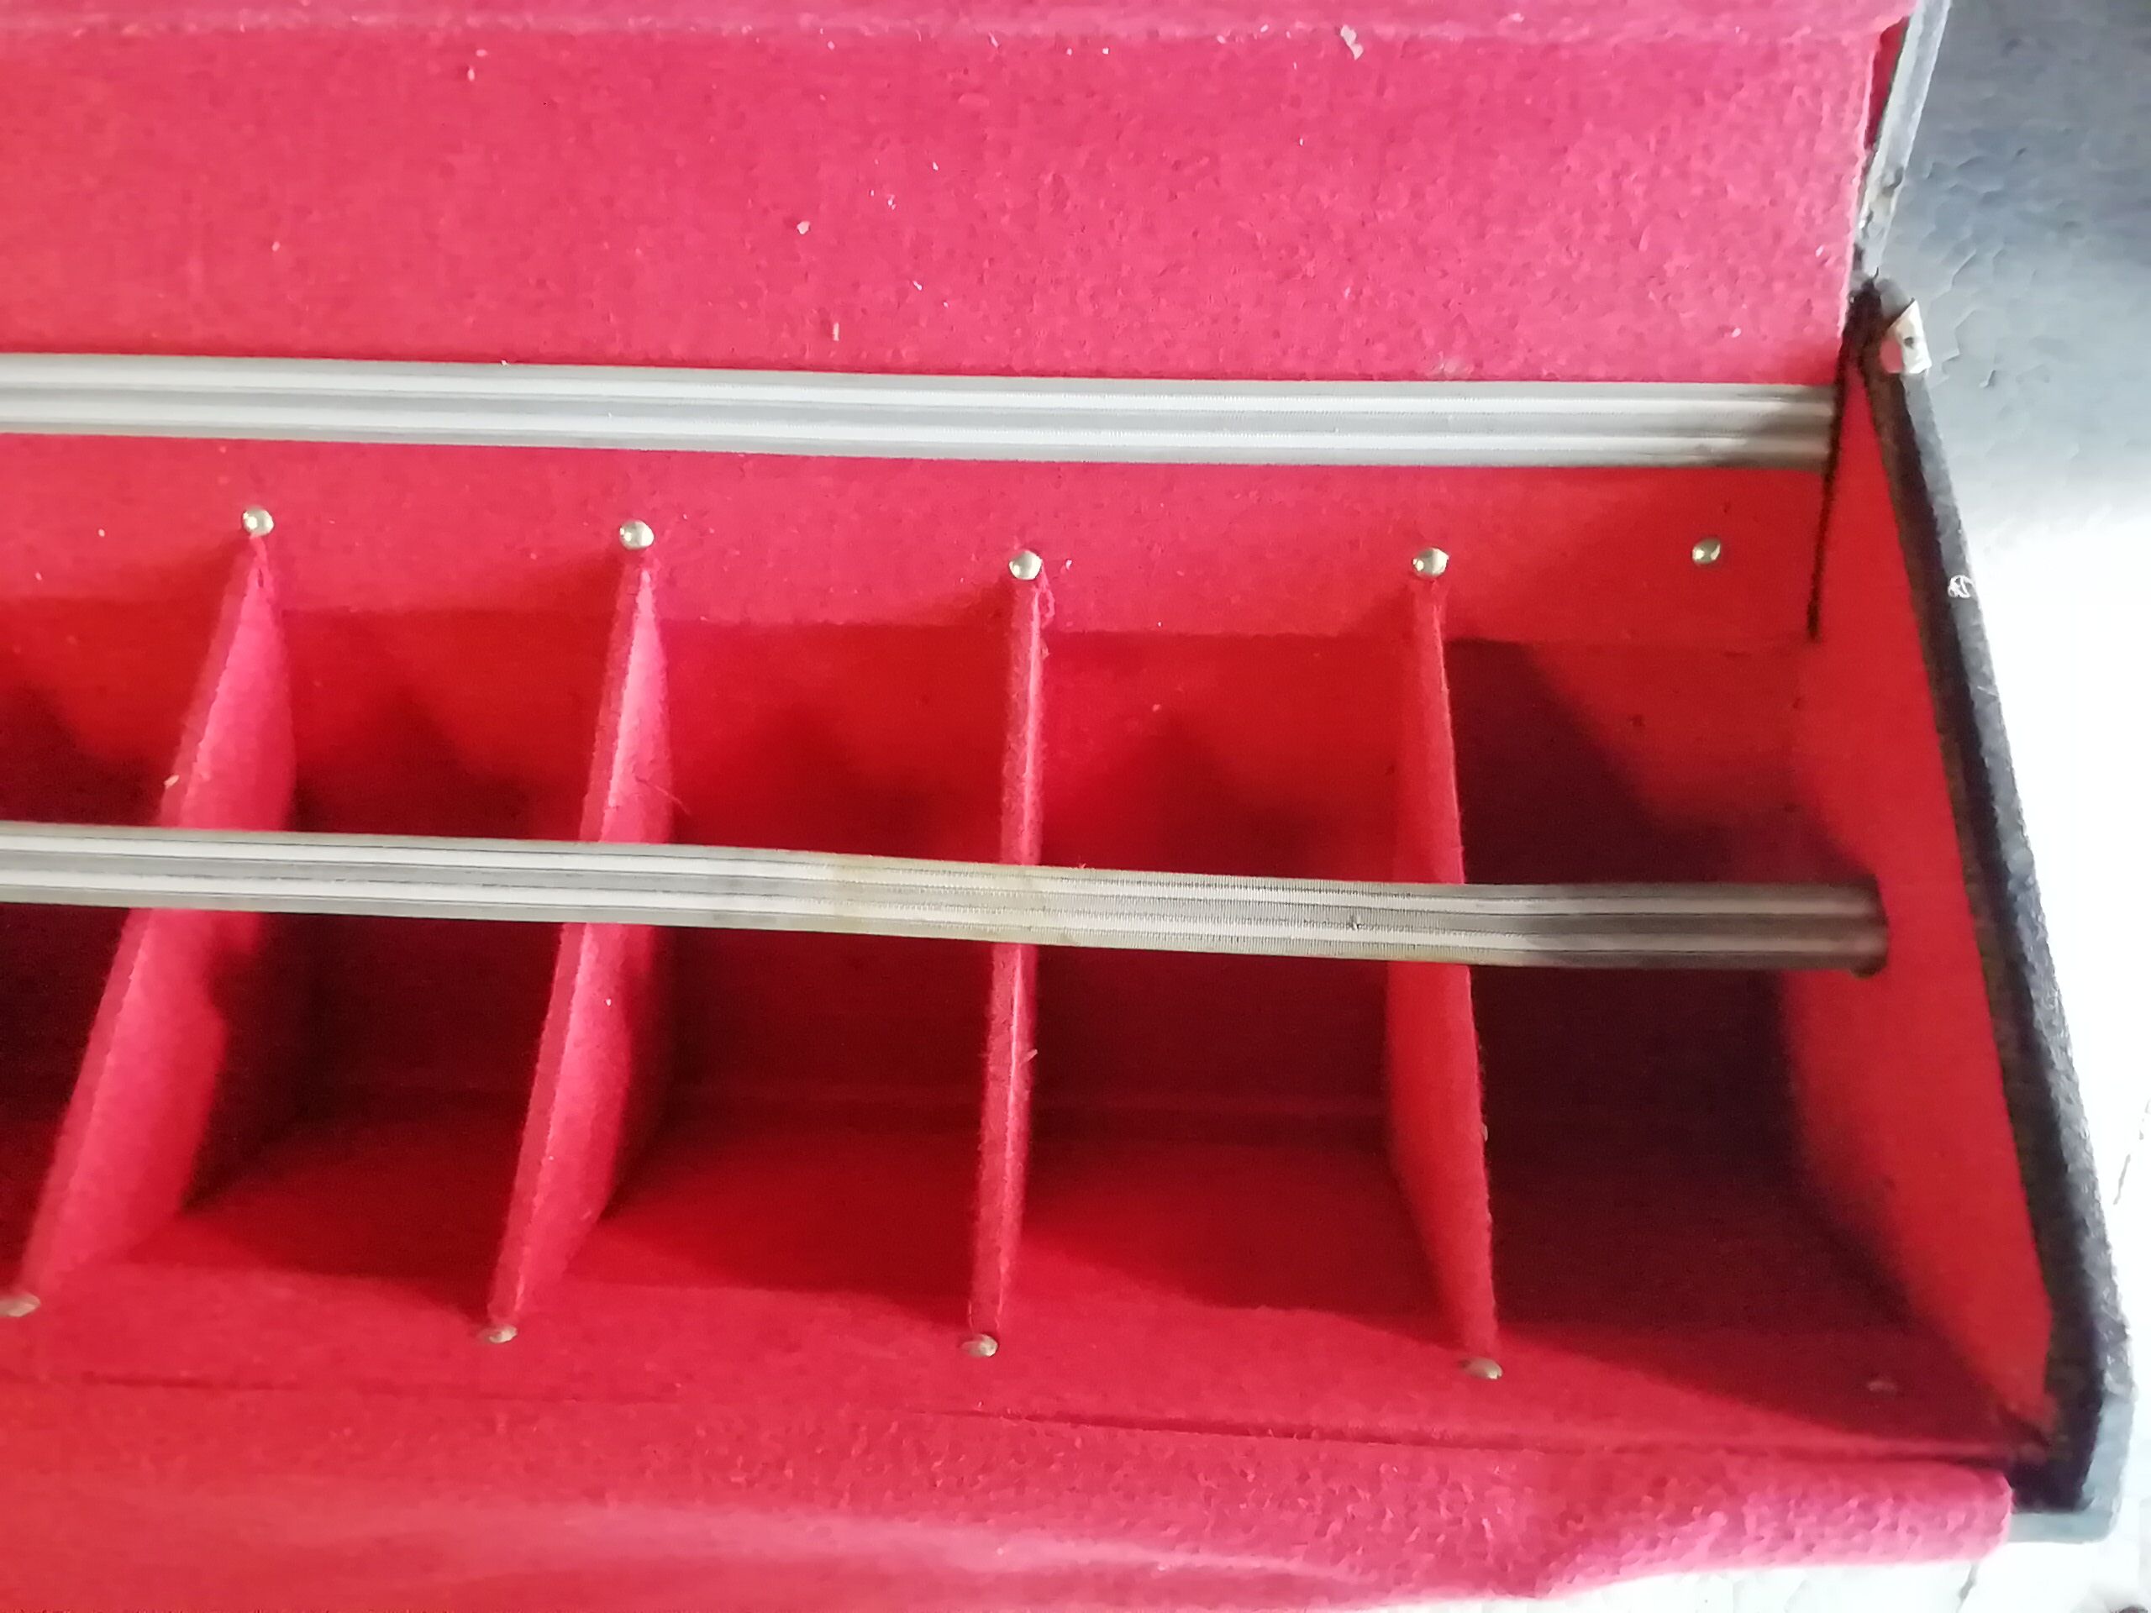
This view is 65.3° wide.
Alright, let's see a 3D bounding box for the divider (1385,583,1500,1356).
[{"bbox_3d":[0.105,0.034,0.465,0.008,0.179,0.141,2,13,1],"label":"divider"}]

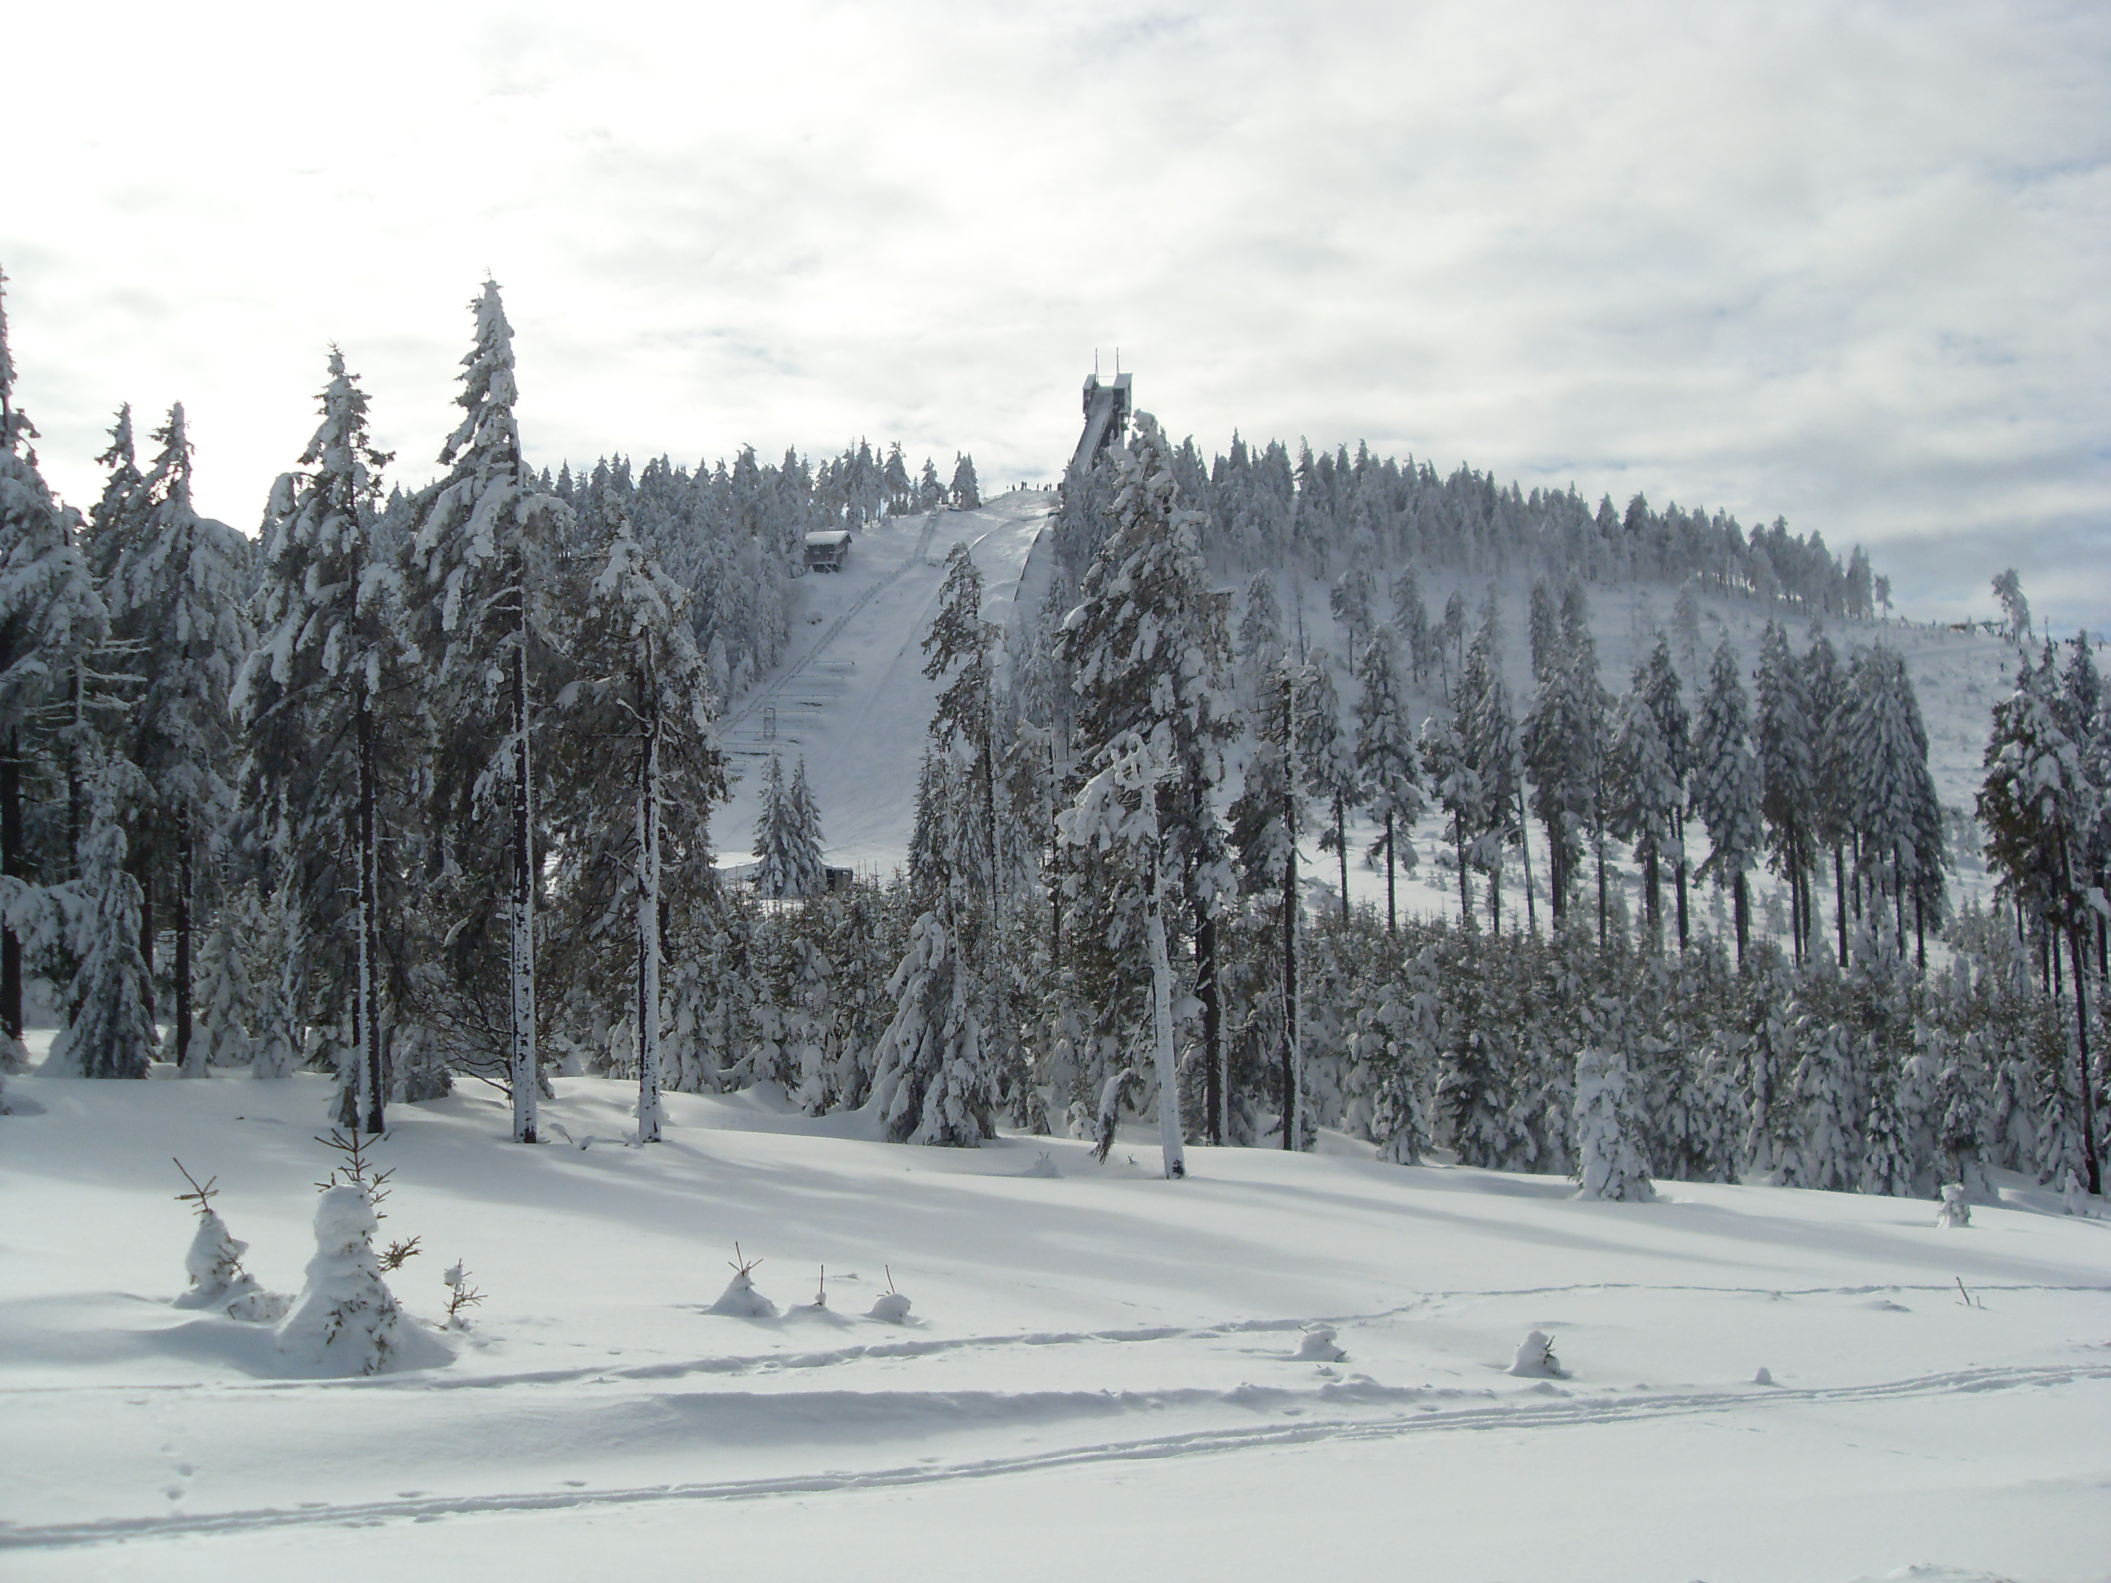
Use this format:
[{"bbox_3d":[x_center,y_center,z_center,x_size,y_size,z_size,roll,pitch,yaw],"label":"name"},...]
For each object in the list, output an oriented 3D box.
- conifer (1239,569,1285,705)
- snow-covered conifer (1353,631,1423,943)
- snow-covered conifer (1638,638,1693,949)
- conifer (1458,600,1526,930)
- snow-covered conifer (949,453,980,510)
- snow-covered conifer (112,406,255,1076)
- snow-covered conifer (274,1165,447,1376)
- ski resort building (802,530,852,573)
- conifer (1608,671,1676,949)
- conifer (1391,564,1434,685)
[{"bbox_3d":[22.126,-16.083,230.000,4.827,14.928,4.827,-1,-4,0],"label":"conifer"},{"bbox_3d":[14.828,0.102,95.000,3.156,15.093,3.156,-1,-4,0],"label":"snow-covered conifer"},{"bbox_3d":[28.017,0.189,98.000,2.424,14.539,2.424,-1,-4,0],"label":"snow-covered conifer"},{"bbox_3d":[19.546,-0.536,96.000,3.115,16.674,3.115,-1,-4,0],"label":"conifer"},{"bbox_3d":[-18.274,-62.469,430.000,6.313,11.794,6.313,-1,-4,0],"label":"snow-covered conifer"},{"bbox_3d":[-20.066,-1.266,49.000,3.218,15.562,3.218,-1,-4,0],"label":"snow-covered conifer"},{"bbox_3d":[-3.513,2.389,10.800,0.791,1.120,0.791,-1,-4,0],"label":"snow-covered conifer"},{"bbox_3d":[-47.983,-50.591,450.000,8.200,8.600,6.500,-3,-4,19],"label":"ski resort building"},{"bbox_3d":[26.169,1.064,95.000,2.990,12.479,2.990,-1,-4,0],"label":"conifer"},{"bbox_3d":[40.985,-19.120,245.000,4.774,14.198,4.774,-1,-4,0],"label":"conifer"}]

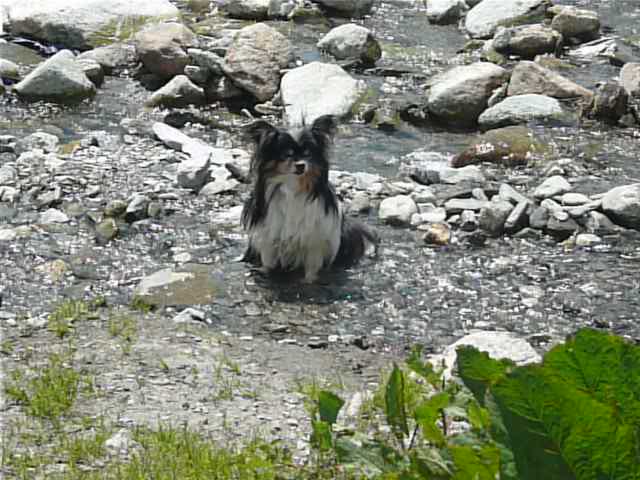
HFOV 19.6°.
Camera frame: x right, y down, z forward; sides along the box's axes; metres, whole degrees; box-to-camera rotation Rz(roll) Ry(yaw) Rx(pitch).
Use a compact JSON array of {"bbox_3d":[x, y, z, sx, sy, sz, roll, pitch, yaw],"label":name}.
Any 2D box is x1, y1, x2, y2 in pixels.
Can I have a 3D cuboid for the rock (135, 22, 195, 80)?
[{"bbox_3d":[-0.665,-0.811,7.956,0.267,0.250,0.227,0,17,0],"label":"rock"}]

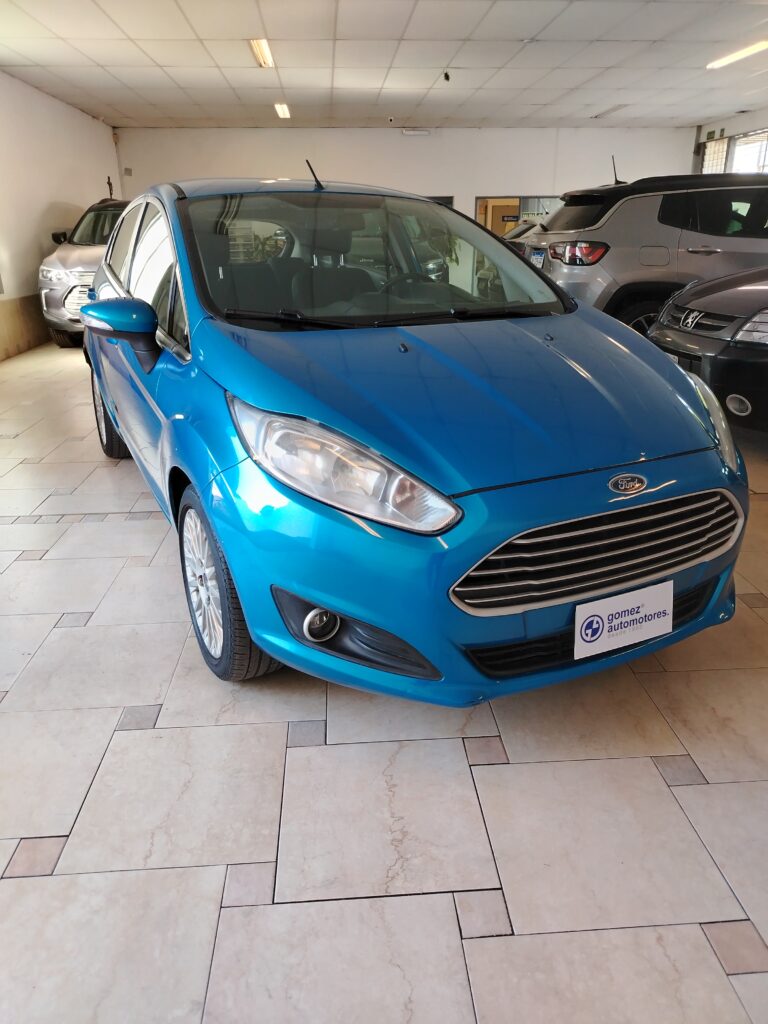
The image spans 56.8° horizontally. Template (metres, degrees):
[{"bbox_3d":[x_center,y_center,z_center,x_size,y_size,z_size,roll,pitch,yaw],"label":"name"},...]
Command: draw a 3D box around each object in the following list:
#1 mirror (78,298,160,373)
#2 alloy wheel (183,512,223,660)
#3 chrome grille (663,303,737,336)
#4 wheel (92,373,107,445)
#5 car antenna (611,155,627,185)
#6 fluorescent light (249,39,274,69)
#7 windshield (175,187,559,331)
[{"bbox_3d":[-0.792,-0.537,2.149,0.220,0.220,0.170,-10,24,-25],"label":"mirror"},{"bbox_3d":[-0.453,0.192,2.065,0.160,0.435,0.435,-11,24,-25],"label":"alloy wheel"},{"bbox_3d":[1.780,-1.092,4.050,0.120,0.140,0.570,-4,22,-10],"label":"chrome grille"},{"bbox_3d":[-1.576,-0.609,4.136,0.160,0.435,0.435,-10,24,-25],"label":"wheel"},{"bbox_3d":[2.027,-2.962,6.150,0.130,0.240,0.050,-2,21,-3],"label":"car antenna"},{"bbox_3d":[-1.177,-4.460,6.926,0.170,0.080,1.220,-2,21,-4],"label":"fluorescent light"},{"bbox_3d":[-0.034,-0.911,2.497,1.300,0.130,1.000,-10,49,-25],"label":"windshield"}]

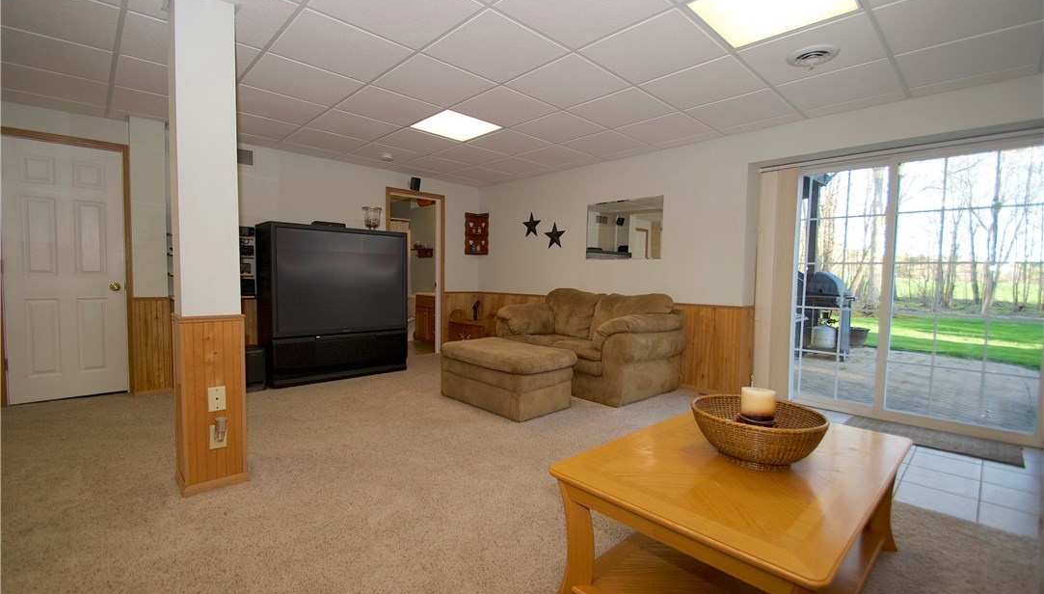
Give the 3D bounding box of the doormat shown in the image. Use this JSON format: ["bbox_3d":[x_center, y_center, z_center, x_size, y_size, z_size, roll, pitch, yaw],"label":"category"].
[{"bbox_3d":[2.723,0.940,2.927,0.440,0.012,0.830,-2,4,-44],"label":"doormat"}]

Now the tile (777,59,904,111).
[{"bbox_3d":[2.021,-1.350,2.797,0.602,0.020,0.602,-2,4,-44],"label":"tile"}]

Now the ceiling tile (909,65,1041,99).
[{"bbox_3d":[2.755,-1.327,2.674,0.165,0.020,0.555,-2,5,-44],"label":"ceiling tile"}]

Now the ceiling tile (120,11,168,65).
[{"bbox_3d":[-1.864,-1.384,2.445,0.605,0.025,0.605,-3,5,-44],"label":"ceiling tile"}]

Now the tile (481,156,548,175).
[{"bbox_3d":[-0.099,-1.506,4.990,0.600,0.025,0.600,-2,4,-44],"label":"tile"}]

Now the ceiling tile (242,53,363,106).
[{"bbox_3d":[-1.426,-1.408,2.858,0.600,0.025,0.600,-2,4,-44],"label":"ceiling tile"}]

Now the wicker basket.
[{"bbox_3d":[0.790,0.463,1.495,0.405,0.155,0.405,-3,5,-44],"label":"wicker basket"}]

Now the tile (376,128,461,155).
[{"bbox_3d":[-0.972,-1.471,4.141,0.602,0.020,0.602,-2,4,-44],"label":"tile"}]

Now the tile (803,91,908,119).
[{"bbox_3d":[2.304,-1.361,3.070,0.169,0.020,0.602,-2,4,-44],"label":"tile"}]

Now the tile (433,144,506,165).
[{"bbox_3d":[-0.535,-1.493,4.575,0.605,0.025,0.605,-3,5,-44],"label":"tile"}]

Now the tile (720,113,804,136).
[{"bbox_3d":[1.914,-1.390,3.513,0.174,0.020,0.591,-2,5,-44],"label":"tile"}]

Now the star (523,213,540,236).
[{"bbox_3d":[0.112,-0.905,5.462,0.040,0.310,0.315,-2,4,-44],"label":"star"}]

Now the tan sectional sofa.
[{"bbox_3d":[0.585,0.385,4.280,0.960,0.900,1.640,-2,4,-44],"label":"tan sectional sofa"}]

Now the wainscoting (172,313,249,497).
[{"bbox_3d":[-1.551,0.503,2.175,0.265,0.835,0.280,-2,5,-44],"label":"wainscoting"}]

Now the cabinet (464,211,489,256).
[{"bbox_3d":[-0.635,-0.892,6.273,0.335,0.585,0.170,1,3,1],"label":"cabinet"}]

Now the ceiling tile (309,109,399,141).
[{"bbox_3d":[-1.412,-1.454,3.729,0.605,0.025,0.605,-3,5,-44],"label":"ceiling tile"}]

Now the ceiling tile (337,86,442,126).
[{"bbox_3d":[-0.988,-1.425,3.282,0.600,0.025,0.600,-2,4,-44],"label":"ceiling tile"}]

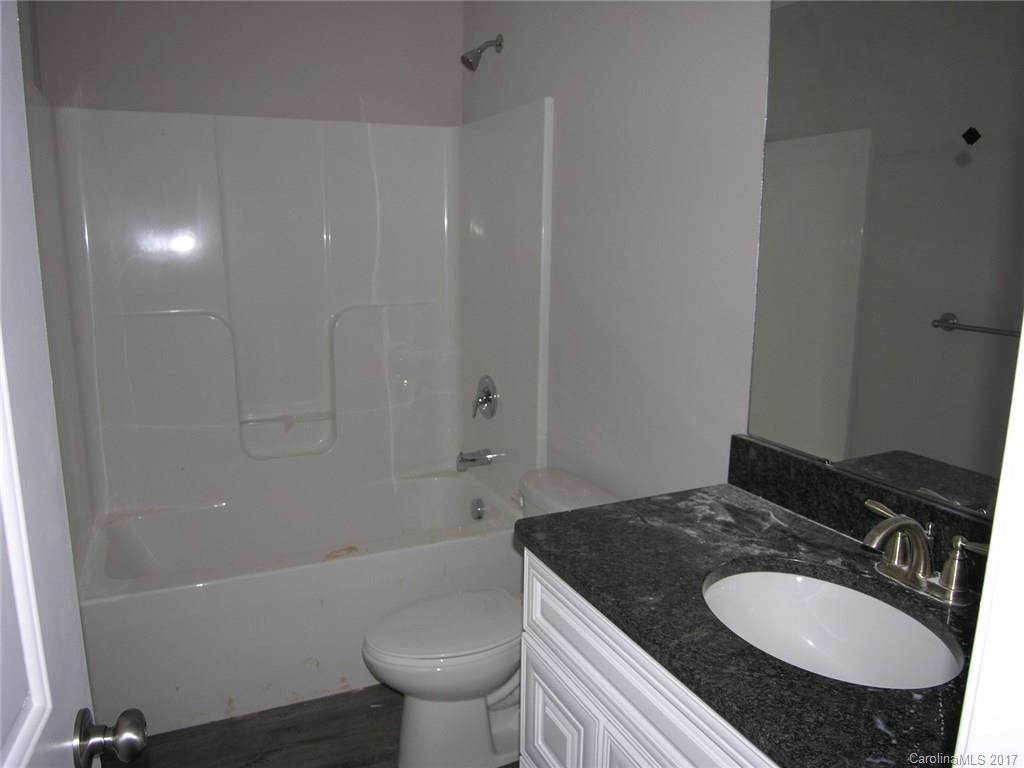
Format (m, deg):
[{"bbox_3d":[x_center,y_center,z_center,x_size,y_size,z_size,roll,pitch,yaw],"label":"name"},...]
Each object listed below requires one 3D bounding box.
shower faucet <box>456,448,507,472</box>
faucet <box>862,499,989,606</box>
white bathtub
[{"bbox_3d":[-0.149,0.313,2.903,0.148,0.072,0.056,-4,12,-25],"label":"shower faucet"},{"bbox_3d":[0.620,0.272,1.125,0.188,0.139,0.254,-4,12,-25],"label":"faucet"},{"bbox_3d":[-0.740,0.731,2.658,1.547,0.471,0.749,-4,12,-25],"label":"white bathtub"}]

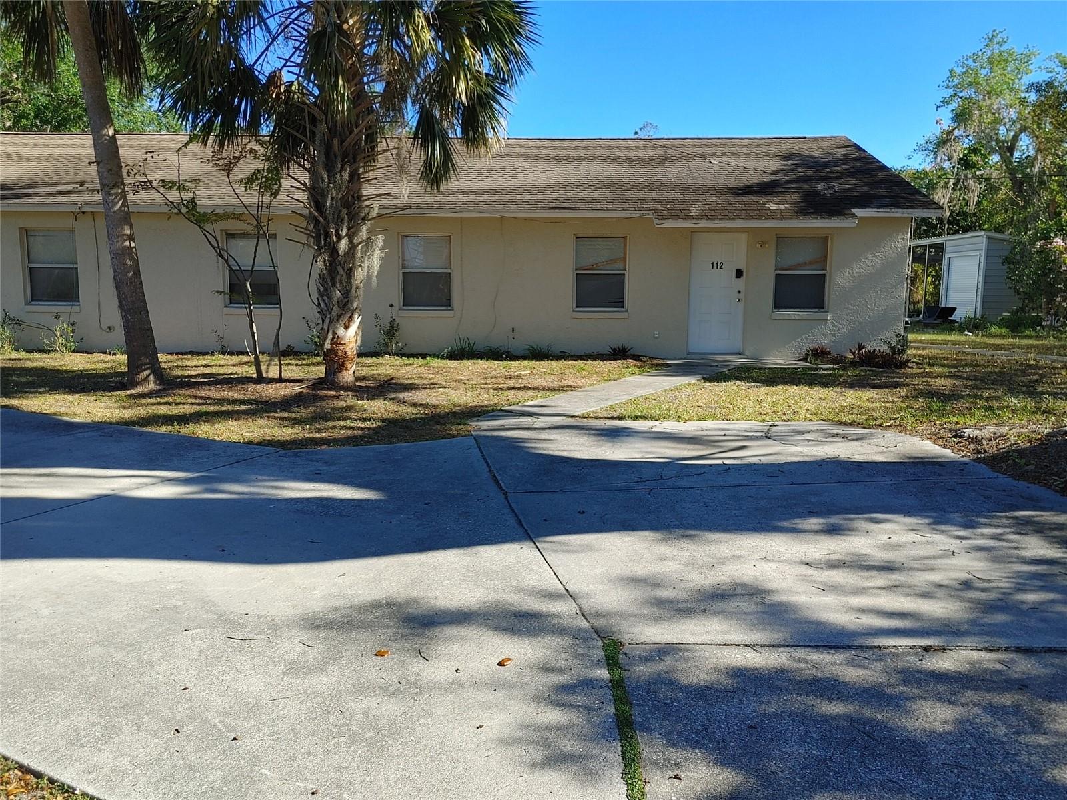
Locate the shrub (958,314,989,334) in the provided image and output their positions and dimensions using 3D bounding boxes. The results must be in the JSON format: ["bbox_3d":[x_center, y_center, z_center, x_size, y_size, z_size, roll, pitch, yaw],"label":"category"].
[{"bbox_3d":[11.632,-2.025,21.200,0.838,0.513,0.754,0,8,0],"label":"shrub"}]

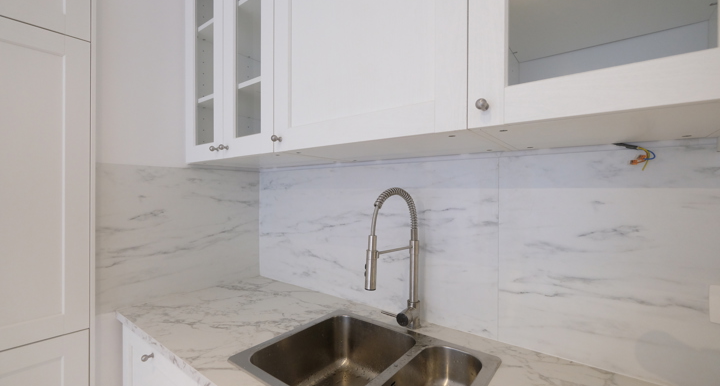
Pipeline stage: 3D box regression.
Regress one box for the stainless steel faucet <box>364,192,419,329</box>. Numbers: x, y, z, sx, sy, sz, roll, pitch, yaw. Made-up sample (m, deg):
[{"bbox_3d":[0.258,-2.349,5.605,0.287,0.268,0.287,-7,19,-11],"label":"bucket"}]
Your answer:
[{"bbox_3d":[0.085,0.212,0.937,0.246,0.456,0.116,0,0,-45],"label":"stainless steel faucet"}]

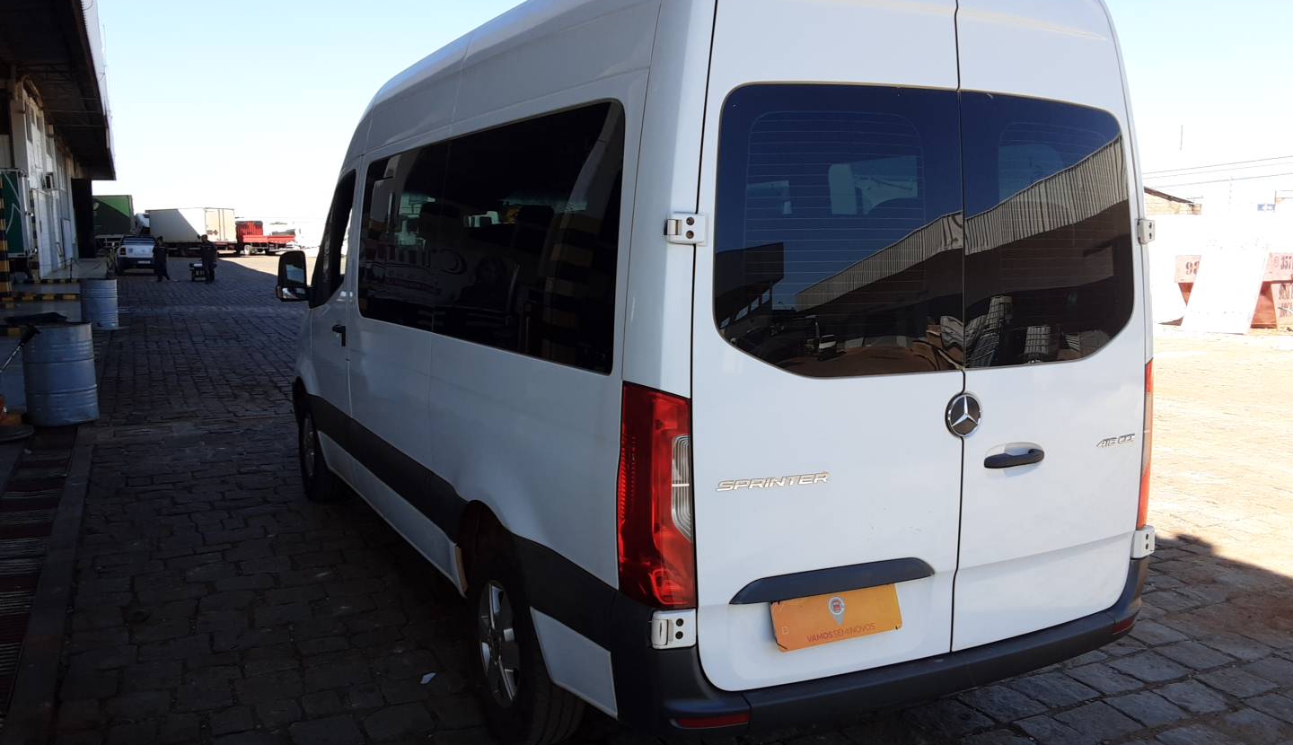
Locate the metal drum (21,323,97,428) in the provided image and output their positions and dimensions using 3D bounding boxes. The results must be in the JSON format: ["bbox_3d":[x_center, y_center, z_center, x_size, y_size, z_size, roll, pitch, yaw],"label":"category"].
[{"bbox_3d":[-5.395,0.019,9.645,0.585,0.880,0.585,-4,8,-27],"label":"metal drum"}]

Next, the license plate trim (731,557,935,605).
[{"bbox_3d":[0.499,0.537,2.706,0.640,0.064,0.050,-4,7,-27],"label":"license plate trim"}]

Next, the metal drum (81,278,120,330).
[{"bbox_3d":[-9.968,-1.215,19.109,0.585,0.880,0.585,-4,8,-27],"label":"metal drum"}]

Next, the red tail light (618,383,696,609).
[{"bbox_3d":[0.024,0.304,2.548,0.170,0.560,0.140,-4,7,-27],"label":"red tail light"}]

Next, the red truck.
[{"bbox_3d":[-29.897,-10.612,82.000,2.250,2.750,6.400,-6,10,-42],"label":"red truck"}]

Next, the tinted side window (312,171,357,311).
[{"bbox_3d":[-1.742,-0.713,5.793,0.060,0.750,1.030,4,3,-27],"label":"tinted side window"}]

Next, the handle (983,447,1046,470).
[{"bbox_3d":[1.029,0.247,2.928,0.230,0.043,0.050,-4,7,-27],"label":"handle"}]

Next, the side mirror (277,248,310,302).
[{"bbox_3d":[-2.072,-0.559,6.102,0.190,0.310,0.150,-4,7,-27],"label":"side mirror"}]

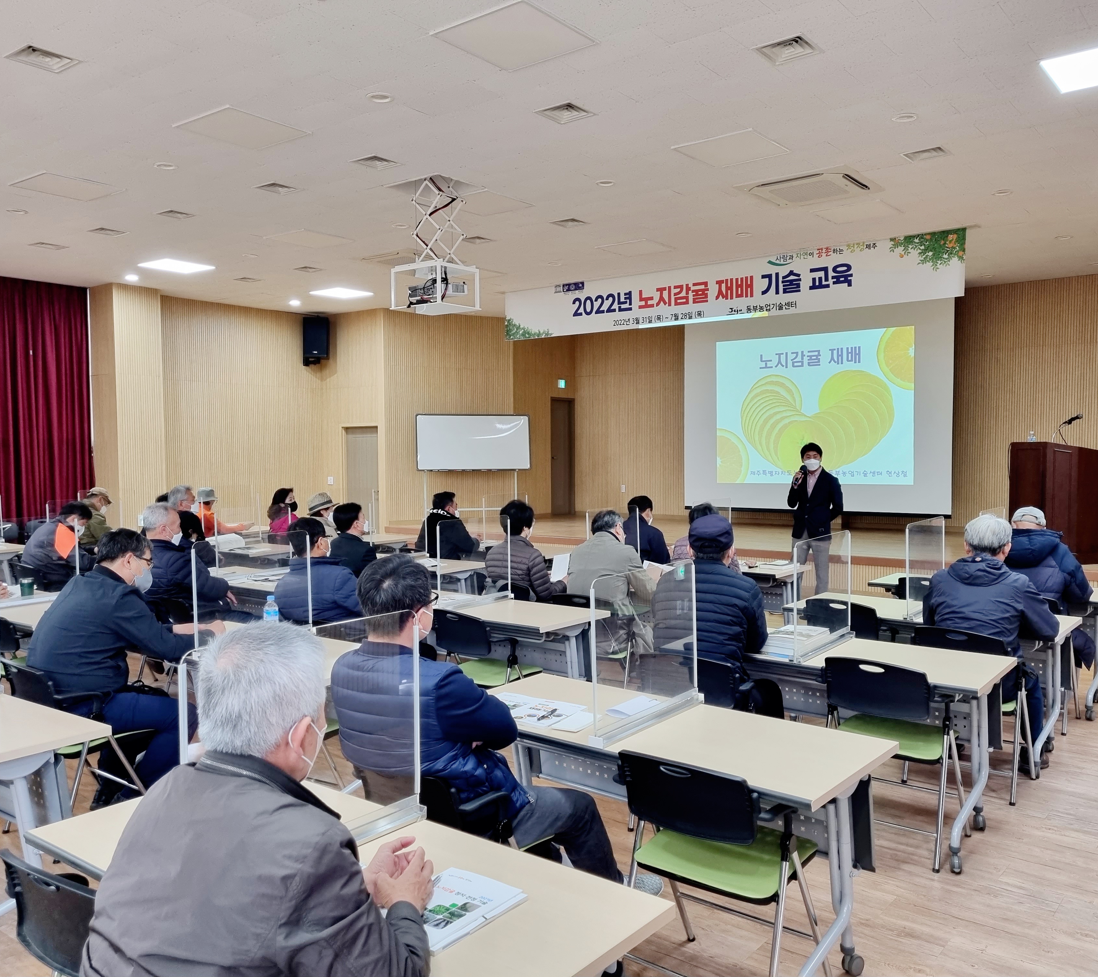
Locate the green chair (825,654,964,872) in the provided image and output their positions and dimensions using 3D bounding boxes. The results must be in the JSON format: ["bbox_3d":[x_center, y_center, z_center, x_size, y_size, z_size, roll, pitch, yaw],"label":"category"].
[{"bbox_3d":[1.482,1.126,4.245,0.540,0.825,0.575,1,3,38],"label":"green chair"}]

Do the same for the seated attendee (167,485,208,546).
[{"bbox_3d":[-3.613,0.662,9.806,0.540,1.370,0.780,1,3,38],"label":"seated attendee"}]

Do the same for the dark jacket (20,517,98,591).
[{"bbox_3d":[-3.354,0.504,6.709,0.520,0.620,0.520,1,3,38],"label":"dark jacket"}]

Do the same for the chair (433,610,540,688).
[{"bbox_3d":[-0.381,1.084,5.577,0.540,0.825,0.575,1,3,35],"label":"chair"}]

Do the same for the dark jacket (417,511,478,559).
[{"bbox_3d":[-0.957,0.521,9.151,0.570,0.660,0.550,2,3,39],"label":"dark jacket"}]

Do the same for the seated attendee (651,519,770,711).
[{"bbox_3d":[0.763,0.819,4.439,0.570,1.380,0.800,1,3,31],"label":"seated attendee"}]

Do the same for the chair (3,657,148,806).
[{"bbox_3d":[-2.115,1.144,4.394,0.540,0.825,0.575,1,3,37],"label":"chair"}]

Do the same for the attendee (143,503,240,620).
[{"bbox_3d":[-2.162,0.746,6.213,0.560,1.300,0.820,1,3,38],"label":"attendee"}]

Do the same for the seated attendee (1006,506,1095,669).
[{"bbox_3d":[3.076,0.782,6.177,0.600,1.335,0.800,1,3,38],"label":"seated attendee"}]

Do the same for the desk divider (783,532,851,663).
[{"bbox_3d":[1.315,0.501,4.676,0.060,0.545,0.680,2,3,38],"label":"desk divider"}]

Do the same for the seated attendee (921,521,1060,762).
[{"bbox_3d":[2.264,0.807,5.061,0.570,1.340,0.800,1,3,34],"label":"seated attendee"}]

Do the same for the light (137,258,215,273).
[{"bbox_3d":[-4.348,-2.590,11.427,0.630,0.050,0.630,1,3,38],"label":"light"}]

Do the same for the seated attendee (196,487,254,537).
[{"bbox_3d":[-3.365,0.600,10.371,0.540,1.260,0.820,1,3,38],"label":"seated attendee"}]

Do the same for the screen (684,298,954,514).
[{"bbox_3d":[3.725,-1.161,14.155,4.050,3.020,0.070,1,3,38],"label":"screen"}]

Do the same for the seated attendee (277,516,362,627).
[{"bbox_3d":[-1.040,0.778,5.343,0.560,1.290,0.820,1,3,38],"label":"seated attendee"}]

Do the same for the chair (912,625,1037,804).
[{"bbox_3d":[2.138,1.092,4.975,0.540,0.825,0.575,1,3,38],"label":"chair"}]

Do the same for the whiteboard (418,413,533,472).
[{"bbox_3d":[-1.217,-0.730,15.600,1.830,0.910,0.050,-1,2,-15],"label":"whiteboard"}]

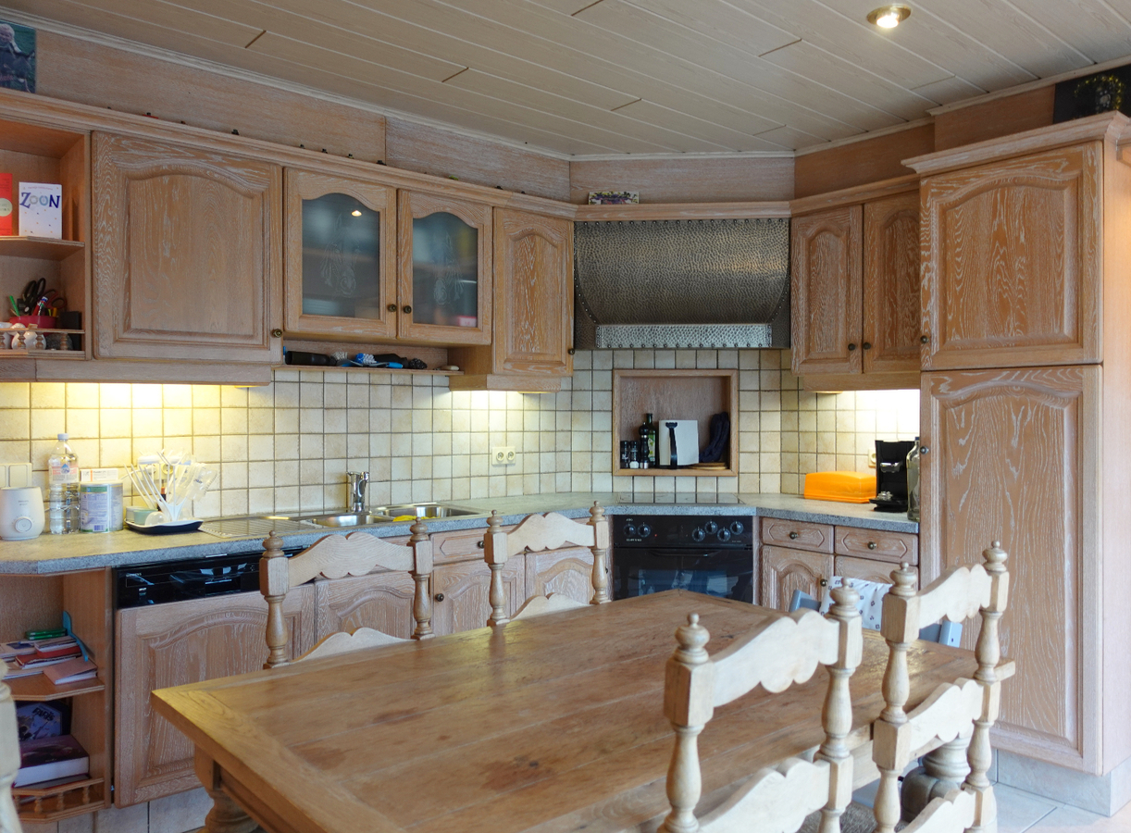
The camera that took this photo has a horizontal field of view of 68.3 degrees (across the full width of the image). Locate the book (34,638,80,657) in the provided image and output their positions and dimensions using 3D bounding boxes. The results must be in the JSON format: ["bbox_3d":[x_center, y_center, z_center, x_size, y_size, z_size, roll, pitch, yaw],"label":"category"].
[{"bbox_3d":[-1.640,0.737,2.685,0.112,0.037,0.176,0,0,-40],"label":"book"}]

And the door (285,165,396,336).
[{"bbox_3d":[-0.846,-0.603,3.160,0.450,0.594,0.029,0,0,-40],"label":"door"}]

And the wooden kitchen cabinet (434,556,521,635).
[{"bbox_3d":[-0.517,0.866,3.506,0.438,0.590,0.567,0,0,-40],"label":"wooden kitchen cabinet"}]

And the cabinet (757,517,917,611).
[{"bbox_3d":[1.250,0.769,3.425,0.561,0.689,0.669,0,0,-41],"label":"cabinet"}]

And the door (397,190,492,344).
[{"bbox_3d":[-0.483,-0.587,3.346,0.439,0.578,0.030,0,0,-38],"label":"door"}]

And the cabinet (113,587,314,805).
[{"bbox_3d":[-1.238,0.834,2.788,0.587,0.576,0.571,0,0,-38],"label":"cabinet"}]

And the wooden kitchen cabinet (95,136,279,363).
[{"bbox_3d":[-1.363,-0.546,2.941,0.611,0.715,0.345,0,0,-40],"label":"wooden kitchen cabinet"}]

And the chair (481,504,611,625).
[{"bbox_3d":[0.094,0.744,2.120,0.449,1.020,0.490,0,0,-38],"label":"chair"}]

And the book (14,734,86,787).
[{"bbox_3d":[-1.588,1.050,2.551,0.186,0.053,0.223,0,0,-40],"label":"book"}]

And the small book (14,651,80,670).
[{"bbox_3d":[-1.657,0.765,2.670,0.159,0.021,0.197,0,0,-40],"label":"small book"}]

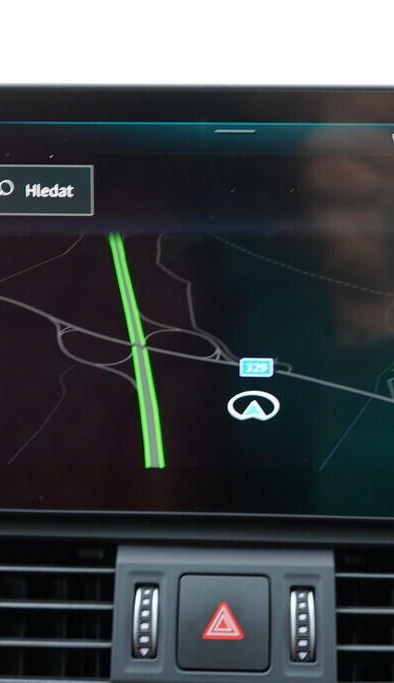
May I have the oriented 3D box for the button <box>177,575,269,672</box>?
[{"bbox_3d":[0.009,0.093,0.338,0.030,0.031,0.008,1,-16,2],"label":"button"}]

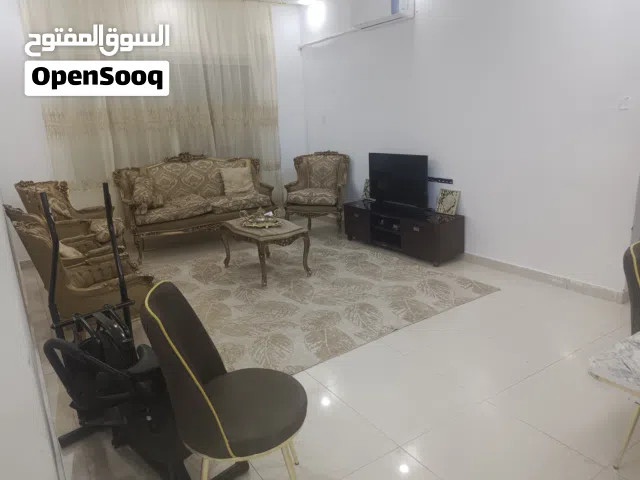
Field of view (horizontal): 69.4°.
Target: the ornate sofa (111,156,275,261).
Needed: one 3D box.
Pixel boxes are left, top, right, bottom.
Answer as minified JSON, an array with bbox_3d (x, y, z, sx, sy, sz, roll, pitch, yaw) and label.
[{"bbox_3d":[-1.367,-0.432,5.182,1.680,1.050,0.700,-12,19,-31],"label":"ornate sofa"}]

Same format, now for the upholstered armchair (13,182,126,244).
[{"bbox_3d":[-2.368,-0.135,4.380,0.680,1.000,0.690,-4,16,-7],"label":"upholstered armchair"}]

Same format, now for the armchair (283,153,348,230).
[{"bbox_3d":[0.002,-0.557,5.501,0.690,1.010,0.680,2,17,14],"label":"armchair"}]

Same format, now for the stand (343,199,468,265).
[{"bbox_3d":[0.844,-0.129,4.952,0.385,0.430,1.330,-14,20,-34],"label":"stand"}]

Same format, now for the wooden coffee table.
[{"bbox_3d":[-0.517,0.082,4.372,0.530,0.450,0.830,-13,19,-34],"label":"wooden coffee table"}]

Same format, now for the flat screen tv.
[{"bbox_3d":[0.838,-0.646,4.995,0.080,0.540,0.880,-13,19,-34],"label":"flat screen tv"}]

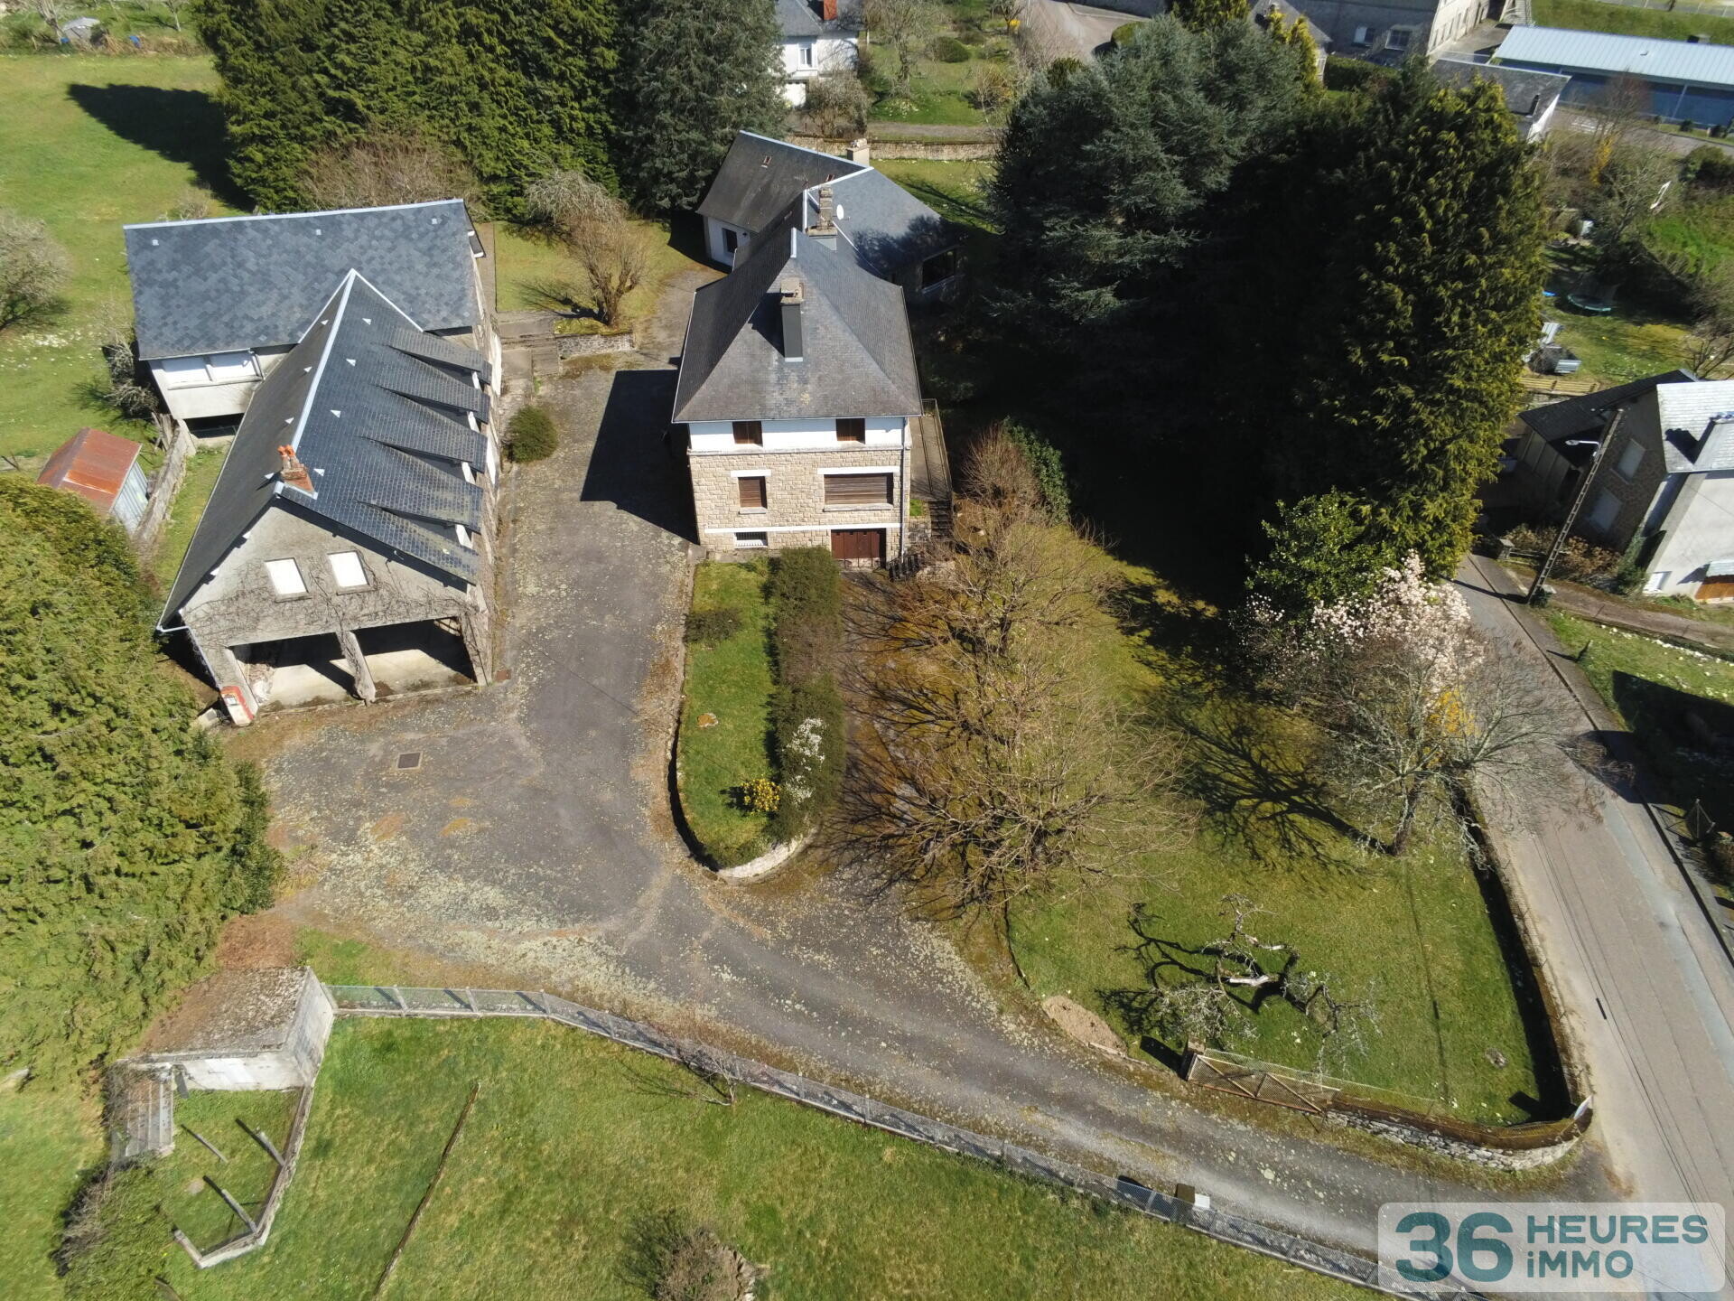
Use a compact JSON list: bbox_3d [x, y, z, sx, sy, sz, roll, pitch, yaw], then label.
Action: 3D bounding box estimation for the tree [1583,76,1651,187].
[{"bbox_3d":[50.234,-35.117,77.189,3.632,7.200,3.450,-1,41,0],"label":"tree"}]

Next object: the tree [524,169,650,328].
[{"bbox_3d":[-13.768,-19.565,56.982,6.030,6.900,5.427,-1,41,0],"label":"tree"}]

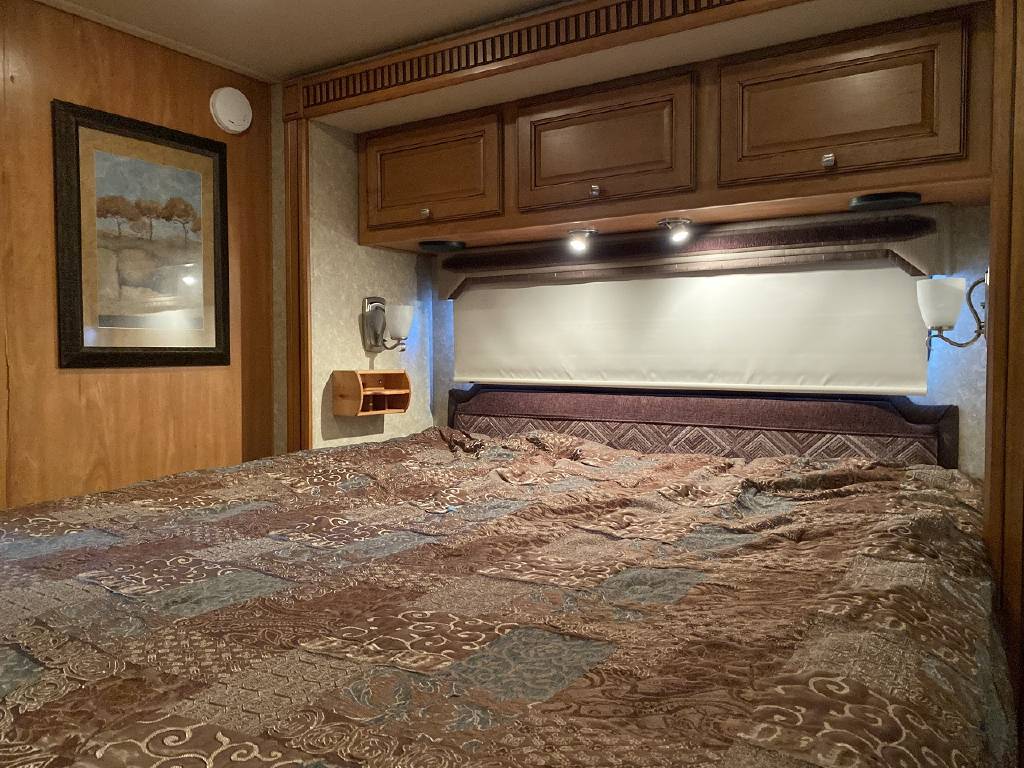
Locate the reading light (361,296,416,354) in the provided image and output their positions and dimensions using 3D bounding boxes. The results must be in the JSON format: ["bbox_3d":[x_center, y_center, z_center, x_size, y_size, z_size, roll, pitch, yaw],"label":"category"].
[{"bbox_3d":[-0.402,-0.198,2.539,0.160,0.188,0.104,2,3,33],"label":"reading light"}]

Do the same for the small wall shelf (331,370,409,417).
[{"bbox_3d":[-0.452,0.026,2.502,0.126,0.140,0.229,2,3,33],"label":"small wall shelf"}]

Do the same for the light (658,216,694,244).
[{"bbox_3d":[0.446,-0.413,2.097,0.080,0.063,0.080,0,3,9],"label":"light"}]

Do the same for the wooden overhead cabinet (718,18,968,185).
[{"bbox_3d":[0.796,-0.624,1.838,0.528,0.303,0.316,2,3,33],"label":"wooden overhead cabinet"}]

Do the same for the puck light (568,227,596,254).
[{"bbox_3d":[0.204,-0.419,2.261,0.080,0.063,0.080,2,3,33],"label":"puck light"}]

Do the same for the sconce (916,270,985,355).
[{"bbox_3d":[0.956,-0.157,1.658,0.154,0.177,0.104,2,3,33],"label":"sconce"}]

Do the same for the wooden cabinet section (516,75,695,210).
[{"bbox_3d":[0.309,-0.641,2.179,0.514,0.290,0.300,1,2,31],"label":"wooden cabinet section"}]

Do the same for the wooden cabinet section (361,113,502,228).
[{"bbox_3d":[-0.181,-0.647,2.474,0.508,0.290,0.300,1,2,31],"label":"wooden cabinet section"}]

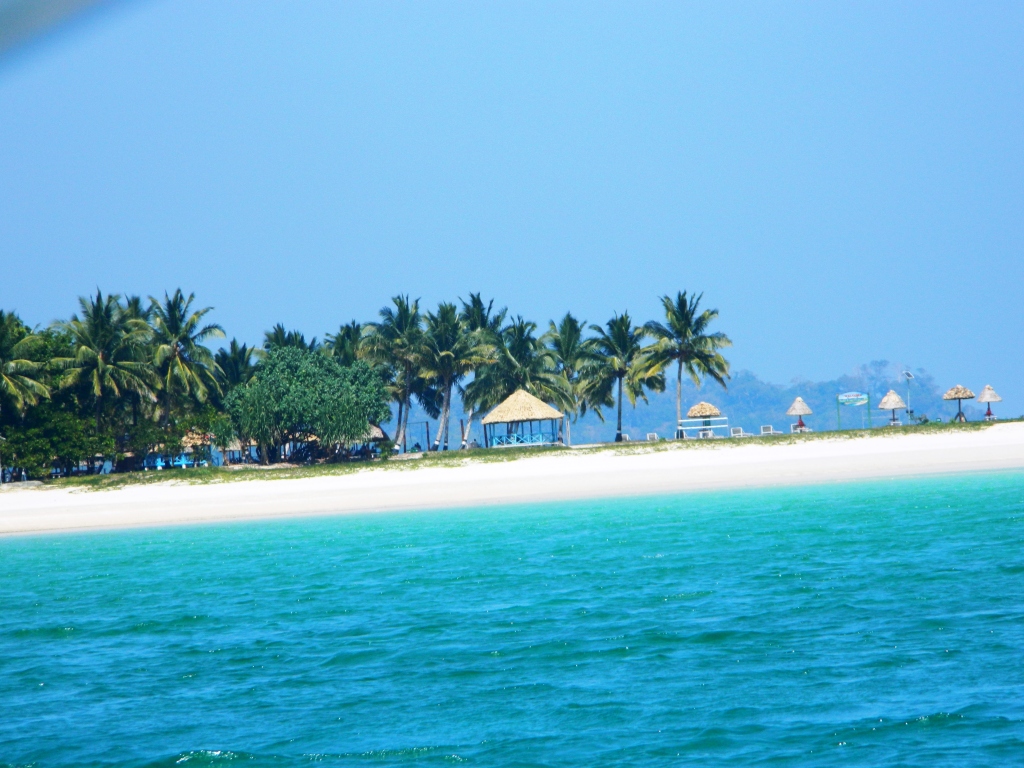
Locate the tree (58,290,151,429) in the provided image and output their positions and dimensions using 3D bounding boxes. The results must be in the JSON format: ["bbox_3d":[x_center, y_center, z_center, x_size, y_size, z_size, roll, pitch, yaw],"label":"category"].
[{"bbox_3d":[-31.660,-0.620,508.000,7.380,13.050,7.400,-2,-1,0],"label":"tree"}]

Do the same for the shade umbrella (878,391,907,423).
[{"bbox_3d":[30.190,1.950,520.000,2.120,2.800,2.200,-2,-1,0],"label":"shade umbrella"}]

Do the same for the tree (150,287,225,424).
[{"bbox_3d":[-27.550,-0.760,555.000,6.160,14.520,6.160,-2,-1,0],"label":"tree"}]

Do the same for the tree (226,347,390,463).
[{"bbox_3d":[-15.630,1.570,502.000,12.340,8.530,11.000,-2,-1,0],"label":"tree"}]

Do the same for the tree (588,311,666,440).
[{"bbox_3d":[9.070,-0.520,518.000,5.720,10.120,6.000,-2,-1,0],"label":"tree"}]

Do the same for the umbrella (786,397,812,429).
[{"bbox_3d":[24.190,2.570,550.000,2.190,3.030,2.190,-2,-1,0],"label":"umbrella"}]

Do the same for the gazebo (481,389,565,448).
[{"bbox_3d":[0.920,2.860,546.000,6.930,4.970,6.600,-2,-1,0],"label":"gazebo"}]

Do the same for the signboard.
[{"bbox_3d":[29.170,1.330,560.000,2.740,1.200,0.120,-2,-1,0],"label":"signboard"}]

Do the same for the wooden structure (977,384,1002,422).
[{"bbox_3d":[41.310,1.600,565.000,2.160,3.110,2.160,-2,-1,0],"label":"wooden structure"}]

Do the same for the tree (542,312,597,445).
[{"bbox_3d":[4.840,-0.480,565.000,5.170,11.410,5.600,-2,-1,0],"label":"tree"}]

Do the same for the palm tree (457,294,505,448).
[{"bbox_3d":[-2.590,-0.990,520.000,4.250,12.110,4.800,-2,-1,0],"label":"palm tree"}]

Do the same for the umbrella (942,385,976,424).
[{"bbox_3d":[35.510,1.590,520.000,2.450,3.030,2.550,-2,-1,0],"label":"umbrella"}]

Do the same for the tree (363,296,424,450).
[{"bbox_3d":[-9.330,-0.830,515.000,4.520,11.980,5.200,-2,-1,0],"label":"tree"}]

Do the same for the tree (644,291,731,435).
[{"bbox_3d":[15.000,-1.620,557.000,7.100,12.350,7.100,-2,-1,0],"label":"tree"}]

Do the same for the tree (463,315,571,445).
[{"bbox_3d":[0.470,-0.390,560.000,8.900,11.140,8.400,-2,-1,0],"label":"tree"}]

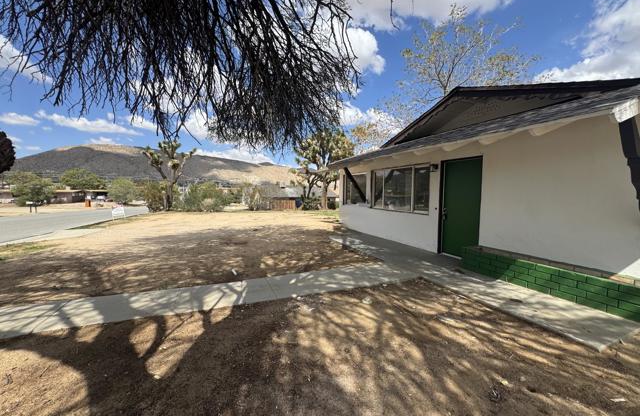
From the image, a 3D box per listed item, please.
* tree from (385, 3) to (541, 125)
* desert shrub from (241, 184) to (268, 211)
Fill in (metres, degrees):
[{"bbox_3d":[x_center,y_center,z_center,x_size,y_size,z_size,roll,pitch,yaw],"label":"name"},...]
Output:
[{"bbox_3d":[8.300,-5.500,15.200,9.000,12.200,8.600,0,3,0],"label":"tree"},{"bbox_3d":[-5.250,-0.850,20.800,2.200,2.050,2.100,0,3,0],"label":"desert shrub"}]

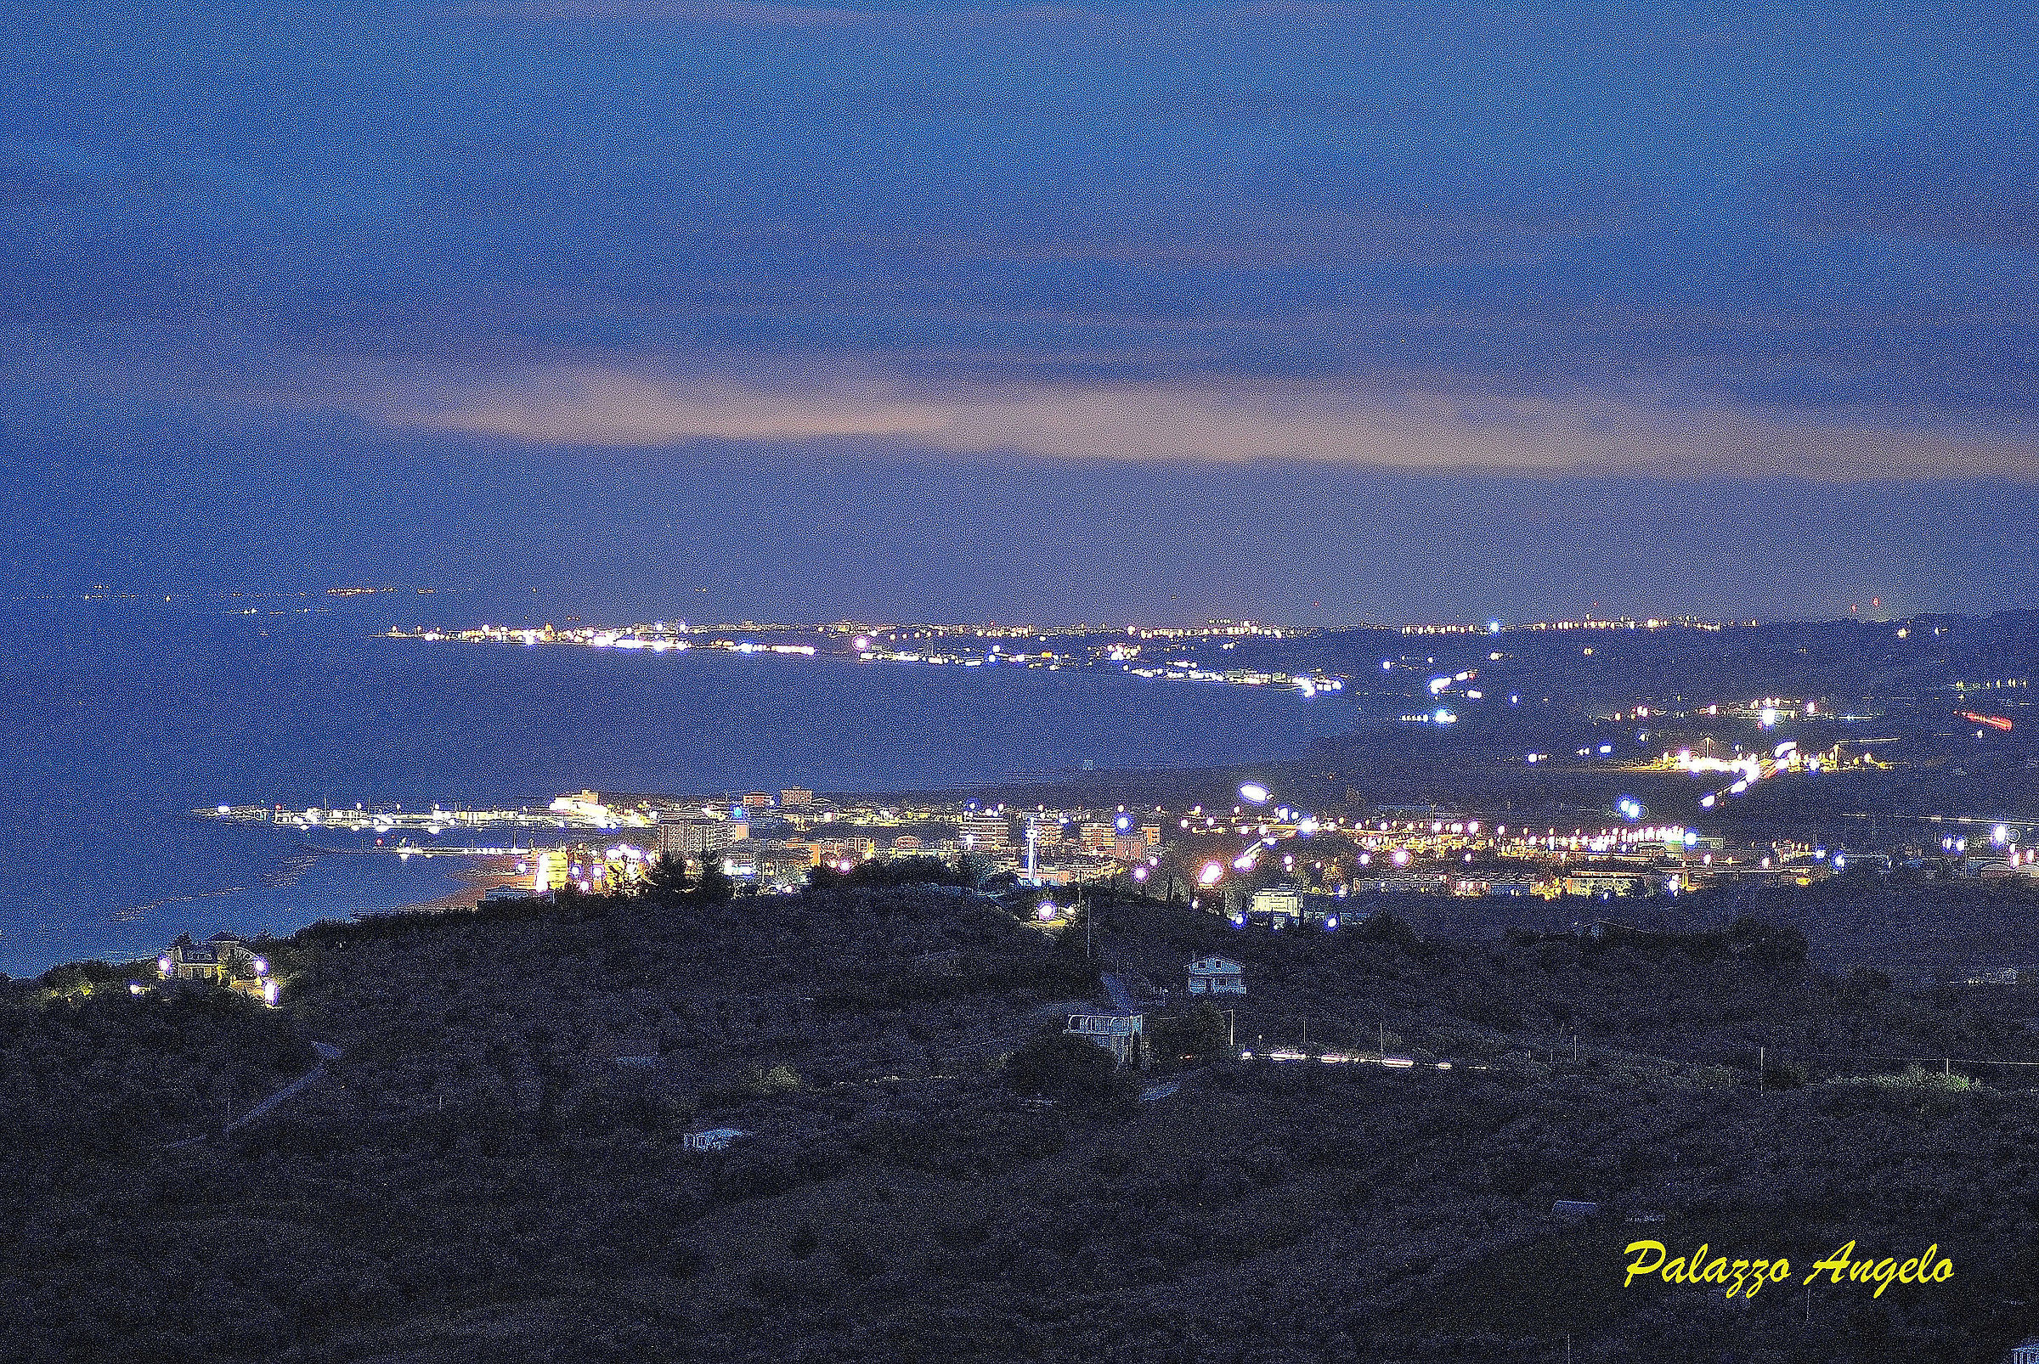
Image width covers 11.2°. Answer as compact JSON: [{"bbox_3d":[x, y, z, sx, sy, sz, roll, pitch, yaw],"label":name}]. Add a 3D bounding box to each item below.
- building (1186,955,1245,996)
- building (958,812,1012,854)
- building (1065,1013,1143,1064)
[{"bbox_3d":[33.988,51.018,1800.000,10.000,6.600,9.500,0,1,0],"label":"building"},{"bbox_3d":[-22.774,100.273,6900.000,33.000,27.500,15.000,0,1,0],"label":"building"},{"bbox_3d":[13.958,58.300,1690.000,11.200,8.300,8.000,0,1,17],"label":"building"}]

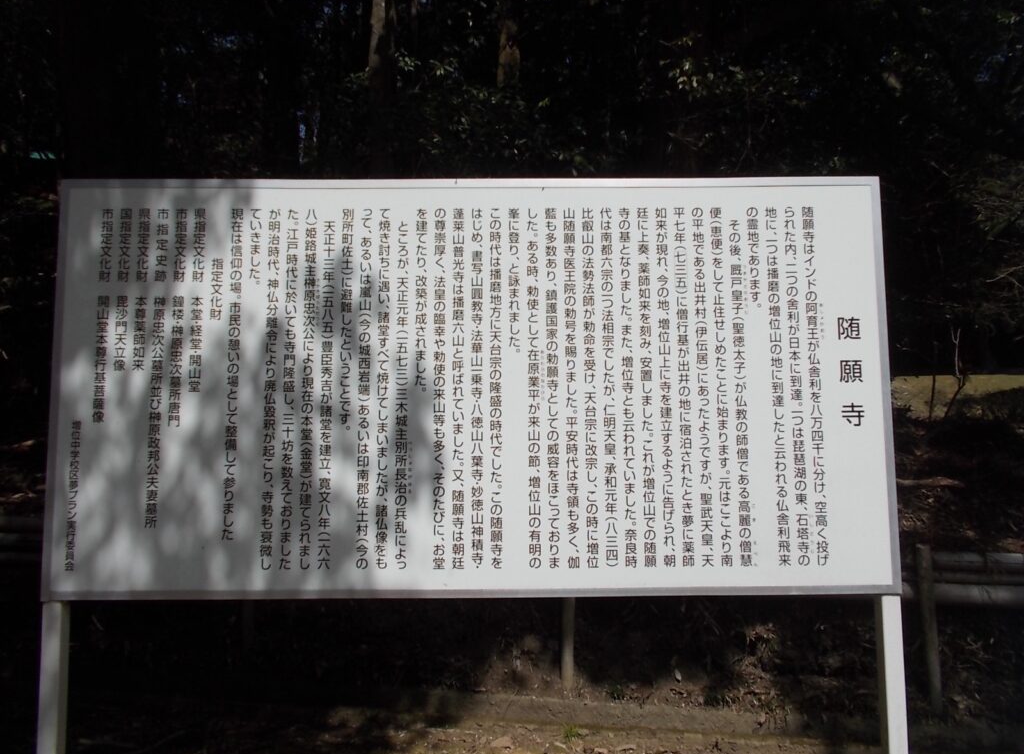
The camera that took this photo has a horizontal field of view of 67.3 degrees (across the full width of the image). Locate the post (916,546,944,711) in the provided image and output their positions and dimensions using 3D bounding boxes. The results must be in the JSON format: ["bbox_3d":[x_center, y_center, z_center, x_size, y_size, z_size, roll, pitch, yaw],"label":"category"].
[{"bbox_3d":[2.113,1.268,3.888,0.071,0.826,0.071,-4,-6,27],"label":"post"}]

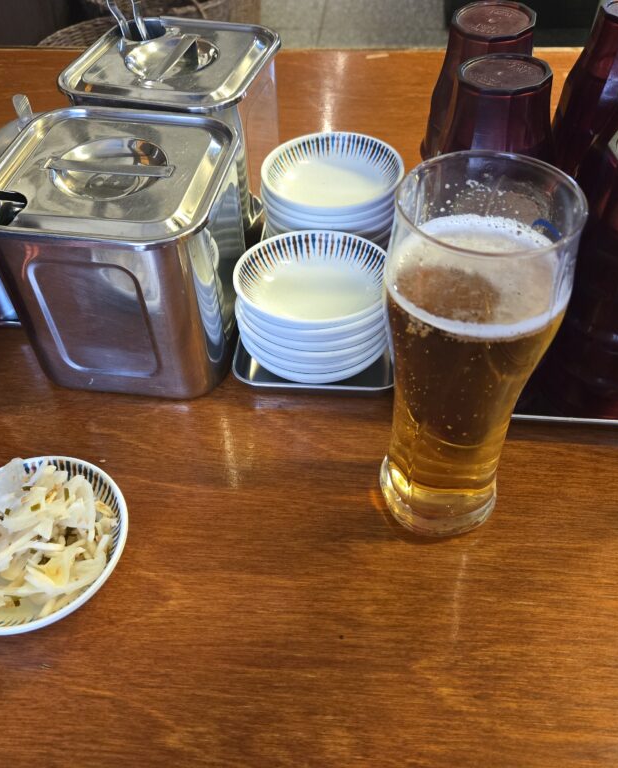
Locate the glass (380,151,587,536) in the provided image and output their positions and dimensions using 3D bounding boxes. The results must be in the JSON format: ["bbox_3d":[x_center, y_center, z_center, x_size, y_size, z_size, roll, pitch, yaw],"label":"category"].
[{"bbox_3d":[0.066,-0.003,0.302,0.069,0.182,0.069,3,49,5],"label":"glass"}]

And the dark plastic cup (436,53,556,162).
[{"bbox_3d":[0.118,-0.156,0.436,0.078,0.089,0.078,3,49,5],"label":"dark plastic cup"}]

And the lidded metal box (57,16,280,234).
[{"bbox_3d":[-0.090,-0.181,0.506,0.131,0.123,0.131,10,50,12],"label":"lidded metal box"}]

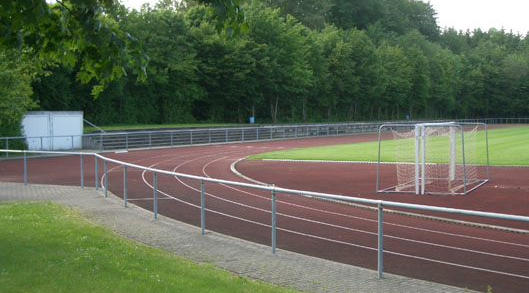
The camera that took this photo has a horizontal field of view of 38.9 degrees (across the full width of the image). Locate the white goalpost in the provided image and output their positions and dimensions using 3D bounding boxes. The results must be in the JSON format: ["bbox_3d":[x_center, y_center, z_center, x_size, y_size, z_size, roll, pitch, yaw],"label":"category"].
[{"bbox_3d":[5.699,0.280,24.554,2.560,2.060,5.150,1,3,25],"label":"white goalpost"}]

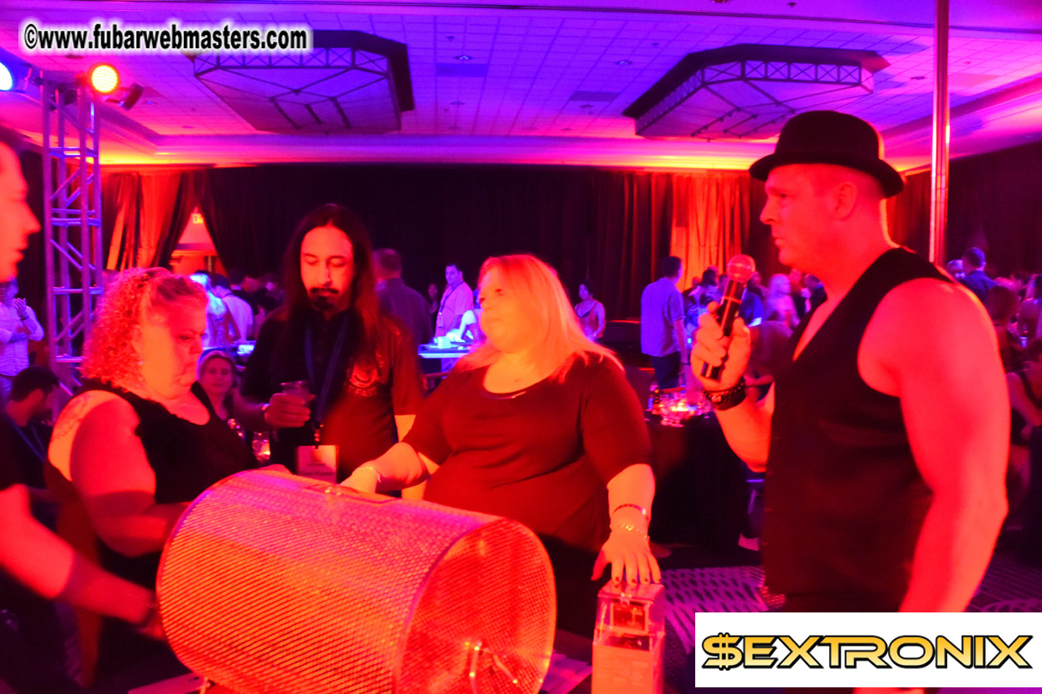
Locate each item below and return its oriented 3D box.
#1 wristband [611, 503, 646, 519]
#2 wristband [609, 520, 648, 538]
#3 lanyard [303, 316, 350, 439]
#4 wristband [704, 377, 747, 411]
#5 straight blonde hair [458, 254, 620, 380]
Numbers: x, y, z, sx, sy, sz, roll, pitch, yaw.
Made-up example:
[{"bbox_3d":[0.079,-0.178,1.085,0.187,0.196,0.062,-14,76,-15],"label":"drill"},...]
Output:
[{"bbox_3d":[0.211,0.325,1.570,0.072,0.060,0.012,-3,38,7],"label":"wristband"},{"bbox_3d":[0.208,0.354,1.550,0.072,0.060,0.014,-2,40,9],"label":"wristband"},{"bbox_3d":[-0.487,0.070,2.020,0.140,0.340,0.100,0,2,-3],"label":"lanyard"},{"bbox_3d":[0.394,0.090,1.560,0.078,0.042,0.066,-14,23,16],"label":"wristband"},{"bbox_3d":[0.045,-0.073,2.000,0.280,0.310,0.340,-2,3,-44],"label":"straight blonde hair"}]

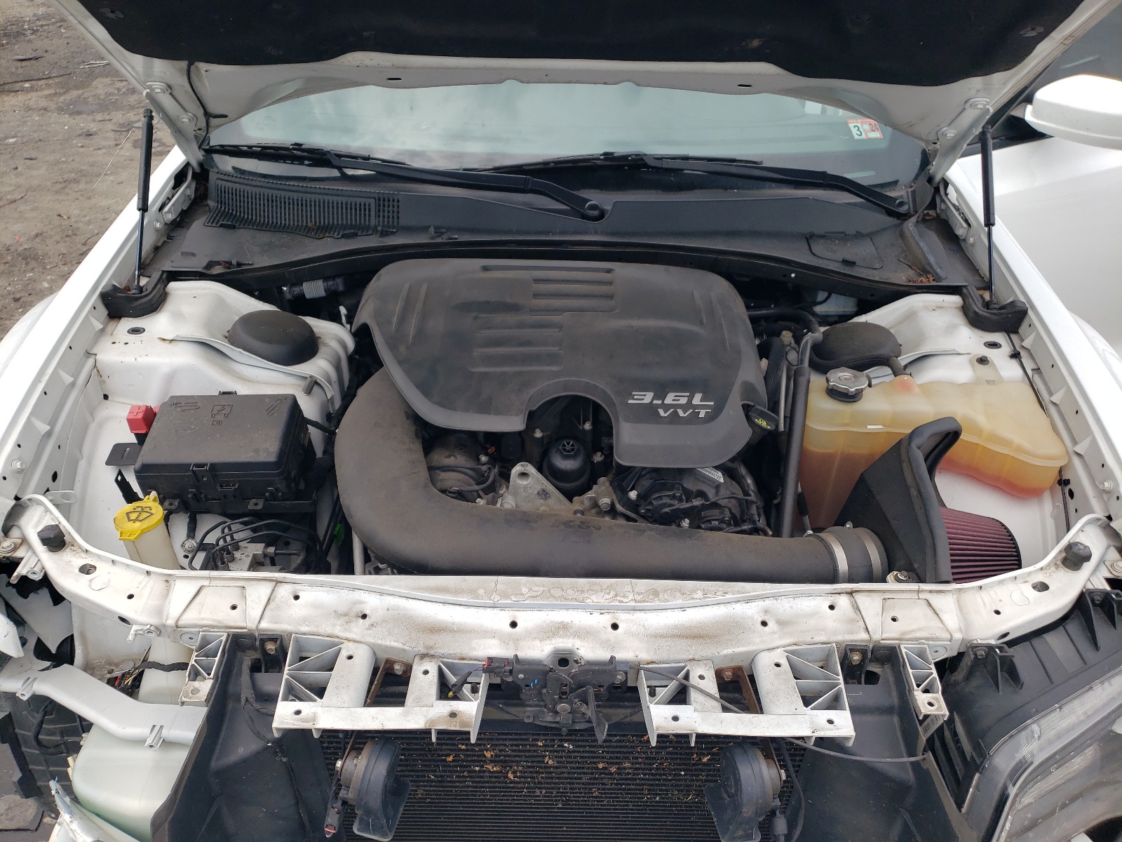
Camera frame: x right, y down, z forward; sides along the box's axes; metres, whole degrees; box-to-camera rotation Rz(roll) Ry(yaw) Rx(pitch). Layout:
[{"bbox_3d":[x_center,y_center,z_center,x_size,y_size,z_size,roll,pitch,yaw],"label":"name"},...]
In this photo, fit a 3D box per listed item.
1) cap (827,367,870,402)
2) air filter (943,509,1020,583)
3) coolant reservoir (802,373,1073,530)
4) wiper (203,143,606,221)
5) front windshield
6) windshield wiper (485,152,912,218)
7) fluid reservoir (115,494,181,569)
[{"bbox_3d":[0.430,-0.053,1.263,0.063,0.028,0.063,1,34,0],"label":"cap"},{"bbox_3d":[0.545,0.211,1.189,0.145,0.145,0.140,1,34,0],"label":"air filter"},{"bbox_3d":[0.555,0.082,1.345,0.370,0.260,0.195,1,34,0],"label":"coolant reservoir"},{"bbox_3d":[-0.325,-0.489,1.675,0.840,0.085,0.085,8,35,10],"label":"wiper"},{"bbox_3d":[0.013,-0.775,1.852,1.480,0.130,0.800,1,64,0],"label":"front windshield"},{"bbox_3d":[0.243,-0.470,1.661,0.890,0.090,0.085,2,35,1],"label":"windshield wiper"},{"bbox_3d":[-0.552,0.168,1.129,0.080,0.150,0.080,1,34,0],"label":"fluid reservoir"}]

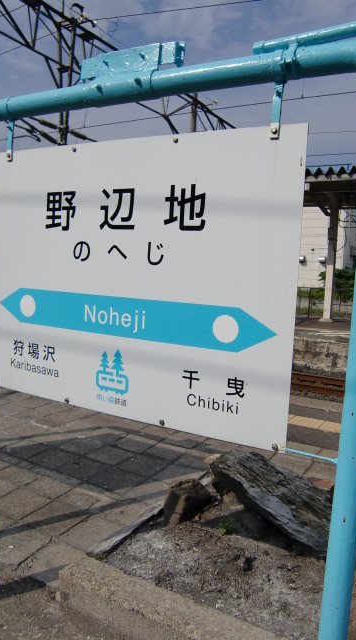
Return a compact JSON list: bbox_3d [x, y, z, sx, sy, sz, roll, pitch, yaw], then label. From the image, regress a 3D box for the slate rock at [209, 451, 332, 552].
[{"bbox_3d":[0.622,1.123,3.280,0.840,0.140,0.370,27,26,28],"label":"slate rock"}]

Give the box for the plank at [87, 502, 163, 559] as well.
[{"bbox_3d":[-0.213,1.144,2.841,0.090,0.050,0.740,7,8,30],"label":"plank"}]

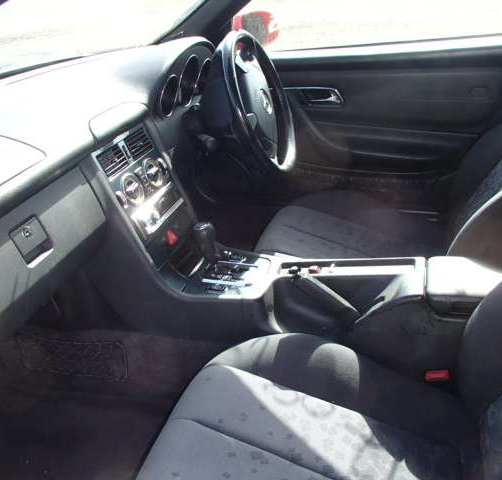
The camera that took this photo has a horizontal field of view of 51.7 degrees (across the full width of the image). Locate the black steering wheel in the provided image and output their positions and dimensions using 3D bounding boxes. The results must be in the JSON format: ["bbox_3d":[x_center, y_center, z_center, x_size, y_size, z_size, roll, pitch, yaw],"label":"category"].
[{"bbox_3d":[-0.001,-0.352,1.385,0.125,0.385,0.385,-14,22,25],"label":"black steering wheel"}]

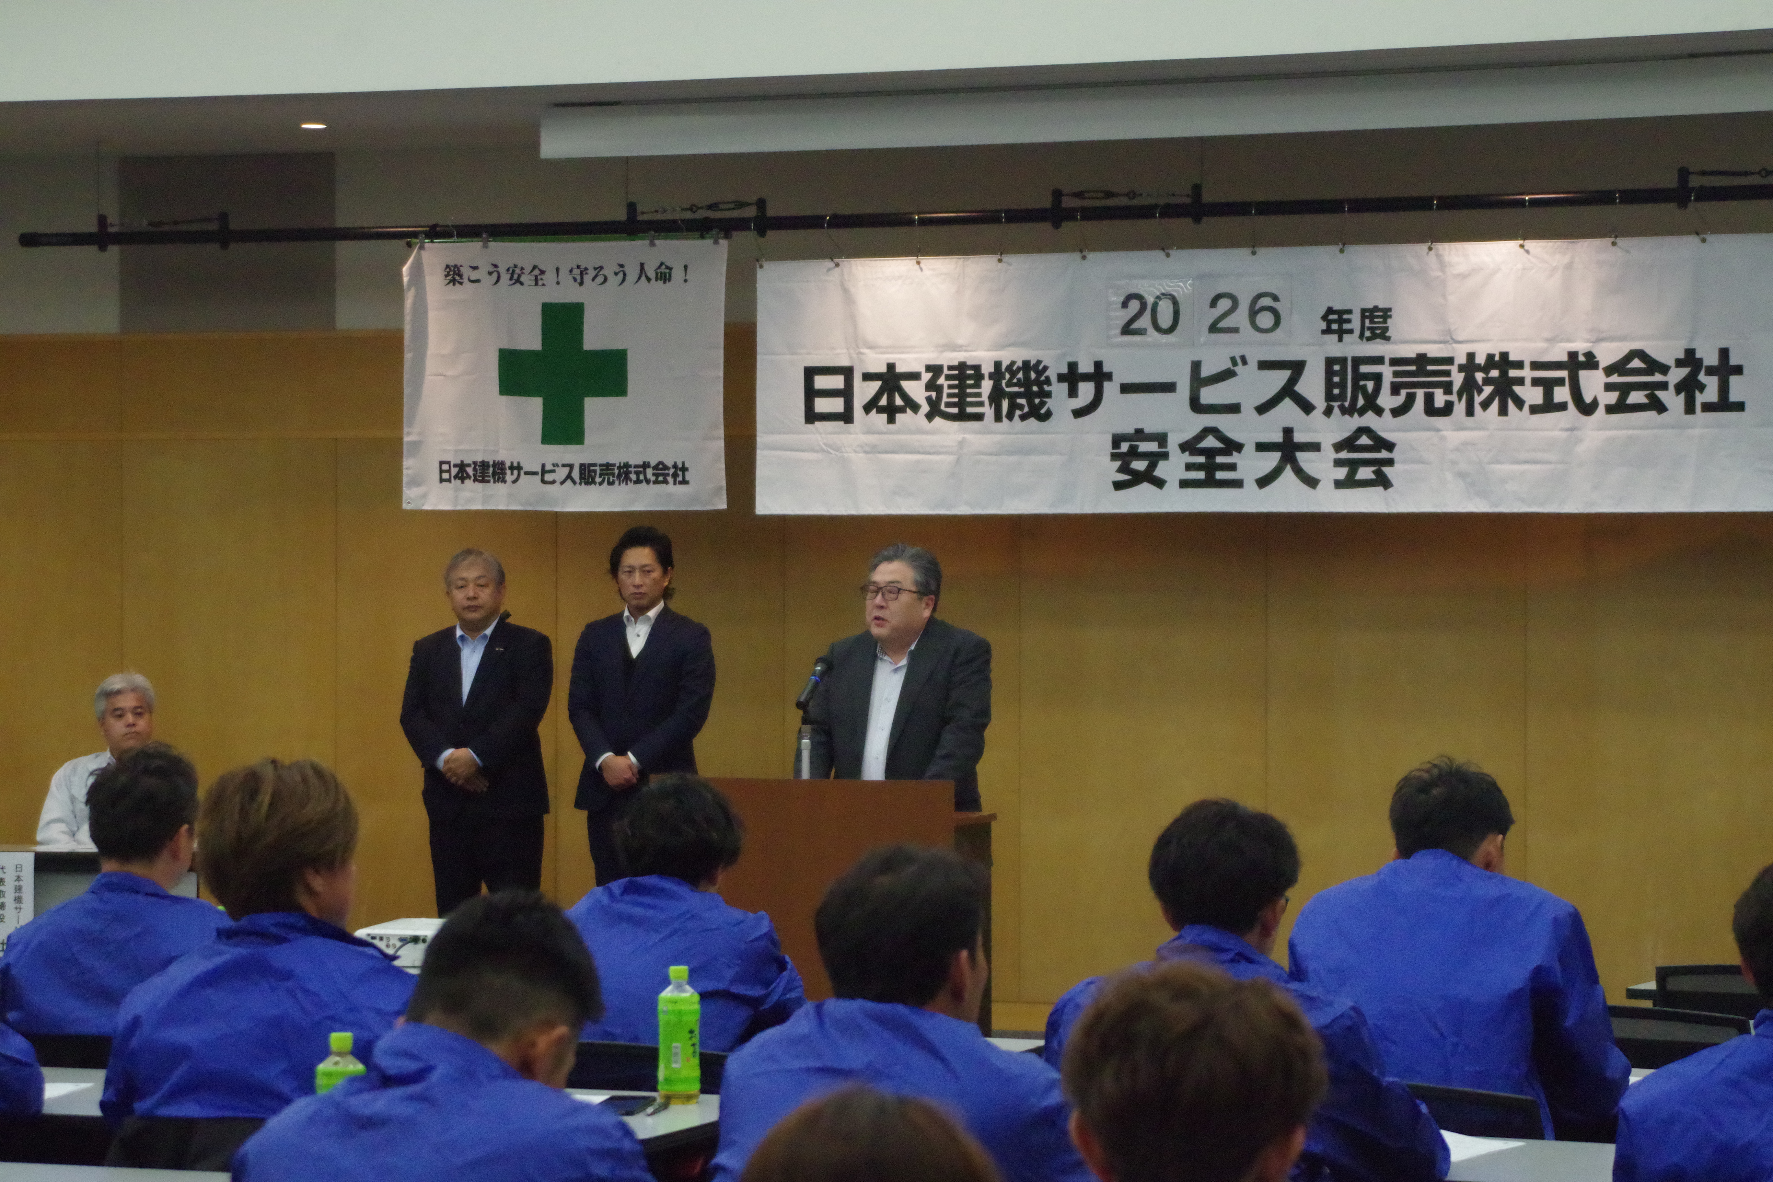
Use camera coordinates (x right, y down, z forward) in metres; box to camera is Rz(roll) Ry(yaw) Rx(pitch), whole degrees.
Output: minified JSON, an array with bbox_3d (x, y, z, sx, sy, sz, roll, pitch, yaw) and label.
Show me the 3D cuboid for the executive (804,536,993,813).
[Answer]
[{"bbox_3d":[0.042,0.715,13.650,0.550,1.682,0.480,0,0,18],"label":"executive"}]

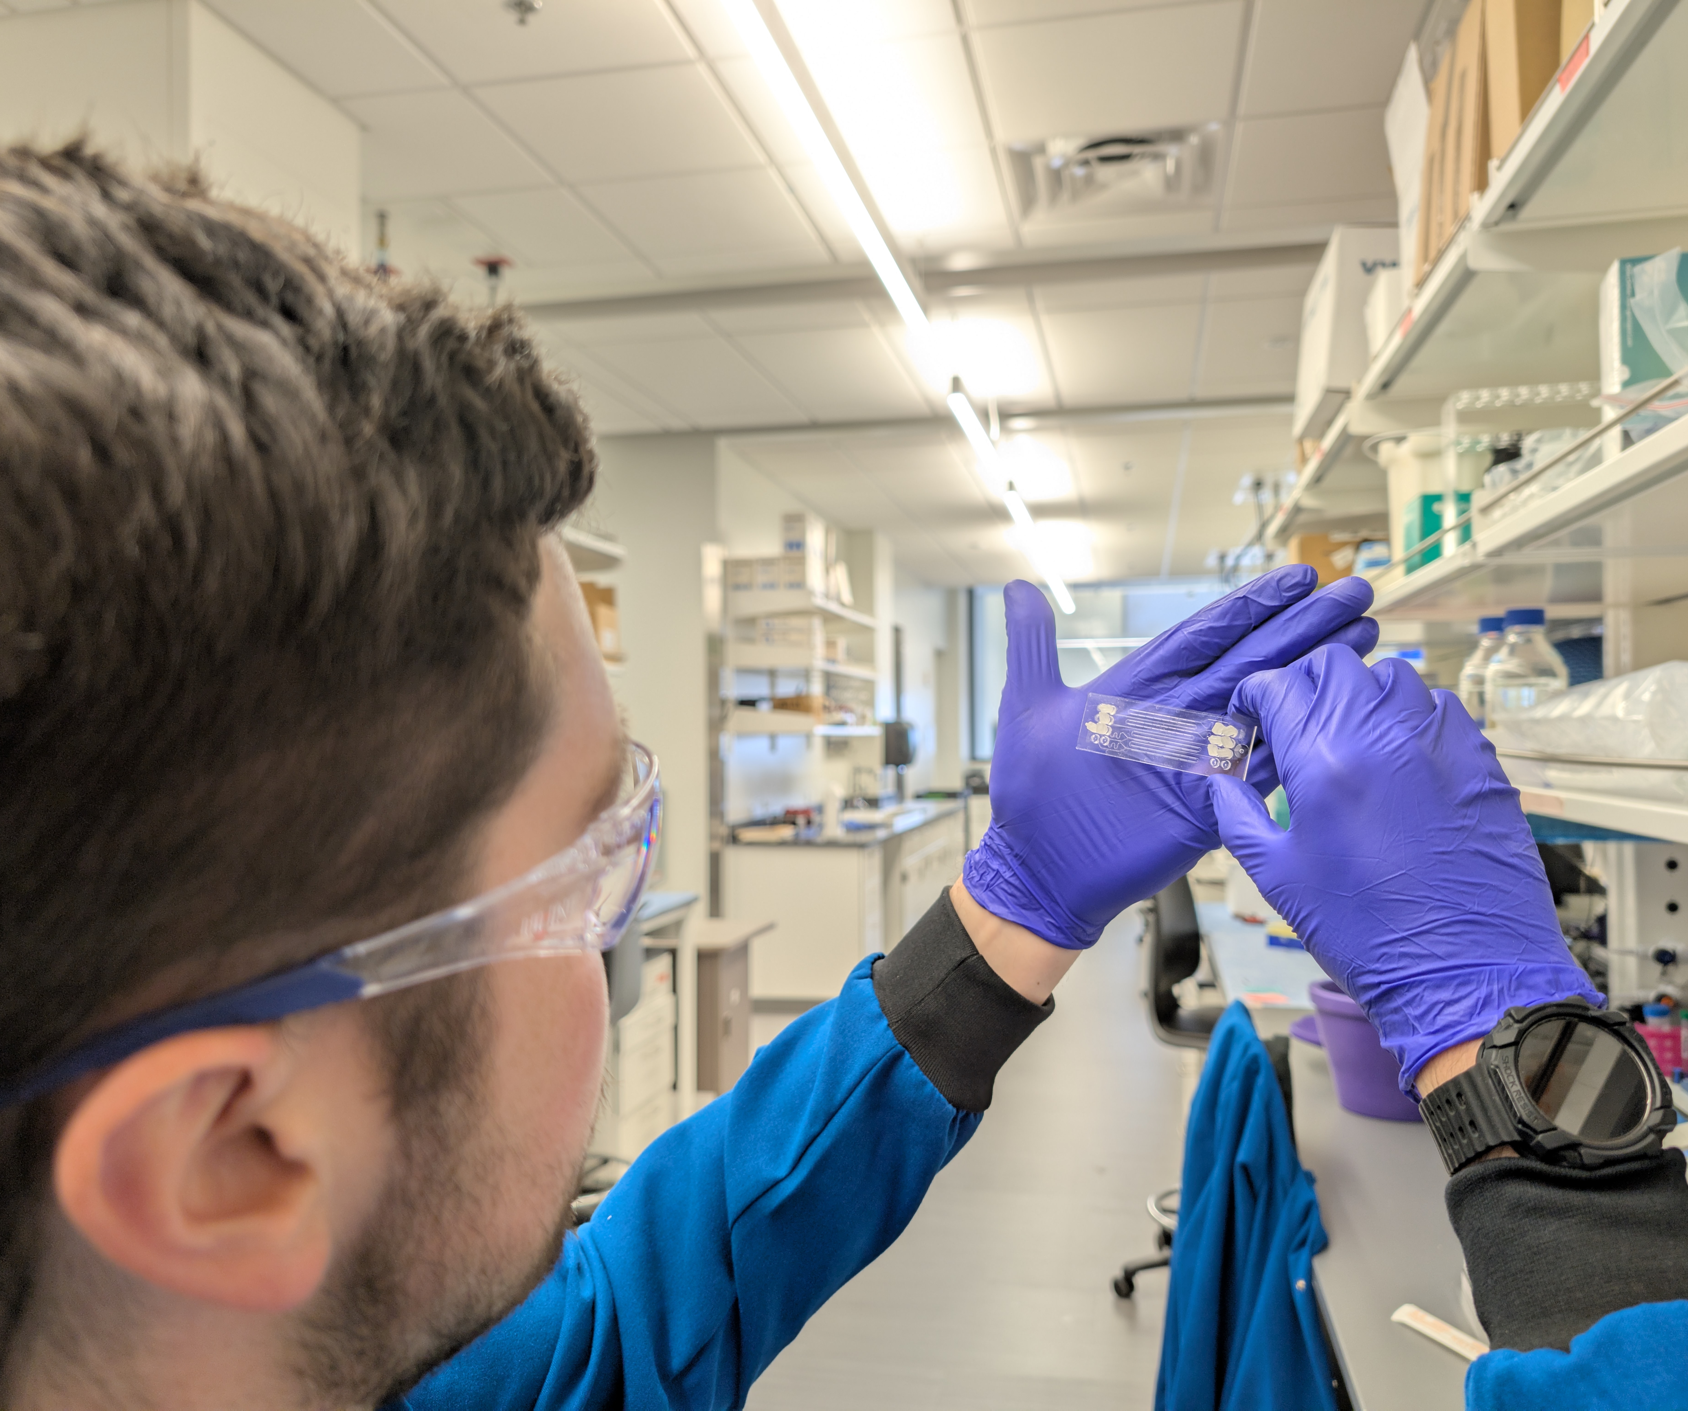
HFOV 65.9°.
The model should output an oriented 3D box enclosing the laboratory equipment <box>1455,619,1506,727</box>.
[{"bbox_3d":[0.992,-0.016,1.968,0.100,0.228,0.100,0,-1,13],"label":"laboratory equipment"}]

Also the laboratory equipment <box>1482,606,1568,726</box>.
[{"bbox_3d":[0.956,-0.017,1.818,0.101,0.230,0.101,0,-1,13],"label":"laboratory equipment"}]

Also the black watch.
[{"bbox_3d":[0.240,0.140,0.449,0.070,0.054,0.059,-4,-40,-7],"label":"black watch"}]

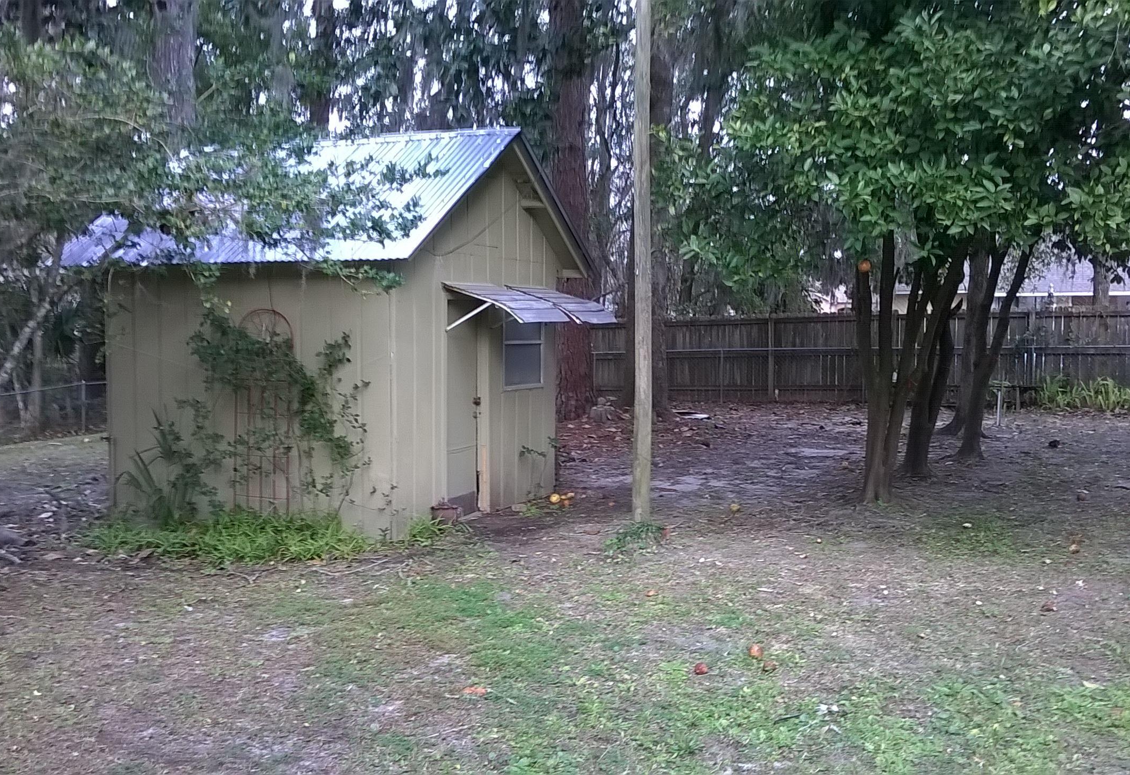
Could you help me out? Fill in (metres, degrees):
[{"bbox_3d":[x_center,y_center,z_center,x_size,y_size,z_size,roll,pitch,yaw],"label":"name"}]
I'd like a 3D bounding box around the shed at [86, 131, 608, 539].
[{"bbox_3d":[-1.896,-0.617,10.946,4.068,3.493,3.662,2,4,25],"label":"shed"}]

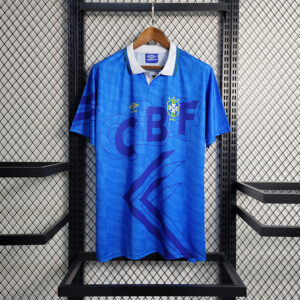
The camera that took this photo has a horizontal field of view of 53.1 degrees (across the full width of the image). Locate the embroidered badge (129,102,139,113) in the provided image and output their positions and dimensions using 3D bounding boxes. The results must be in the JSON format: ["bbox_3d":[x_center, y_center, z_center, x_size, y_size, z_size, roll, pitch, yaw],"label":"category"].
[{"bbox_3d":[-0.057,-0.151,1.080,0.037,0.038,0.005,0,-5,0],"label":"embroidered badge"}]

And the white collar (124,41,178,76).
[{"bbox_3d":[0.007,-0.332,1.100,0.195,0.125,0.090,0,0,0],"label":"white collar"}]

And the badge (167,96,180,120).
[{"bbox_3d":[0.086,-0.148,1.080,0.049,0.086,0.006,0,-5,0],"label":"badge"}]

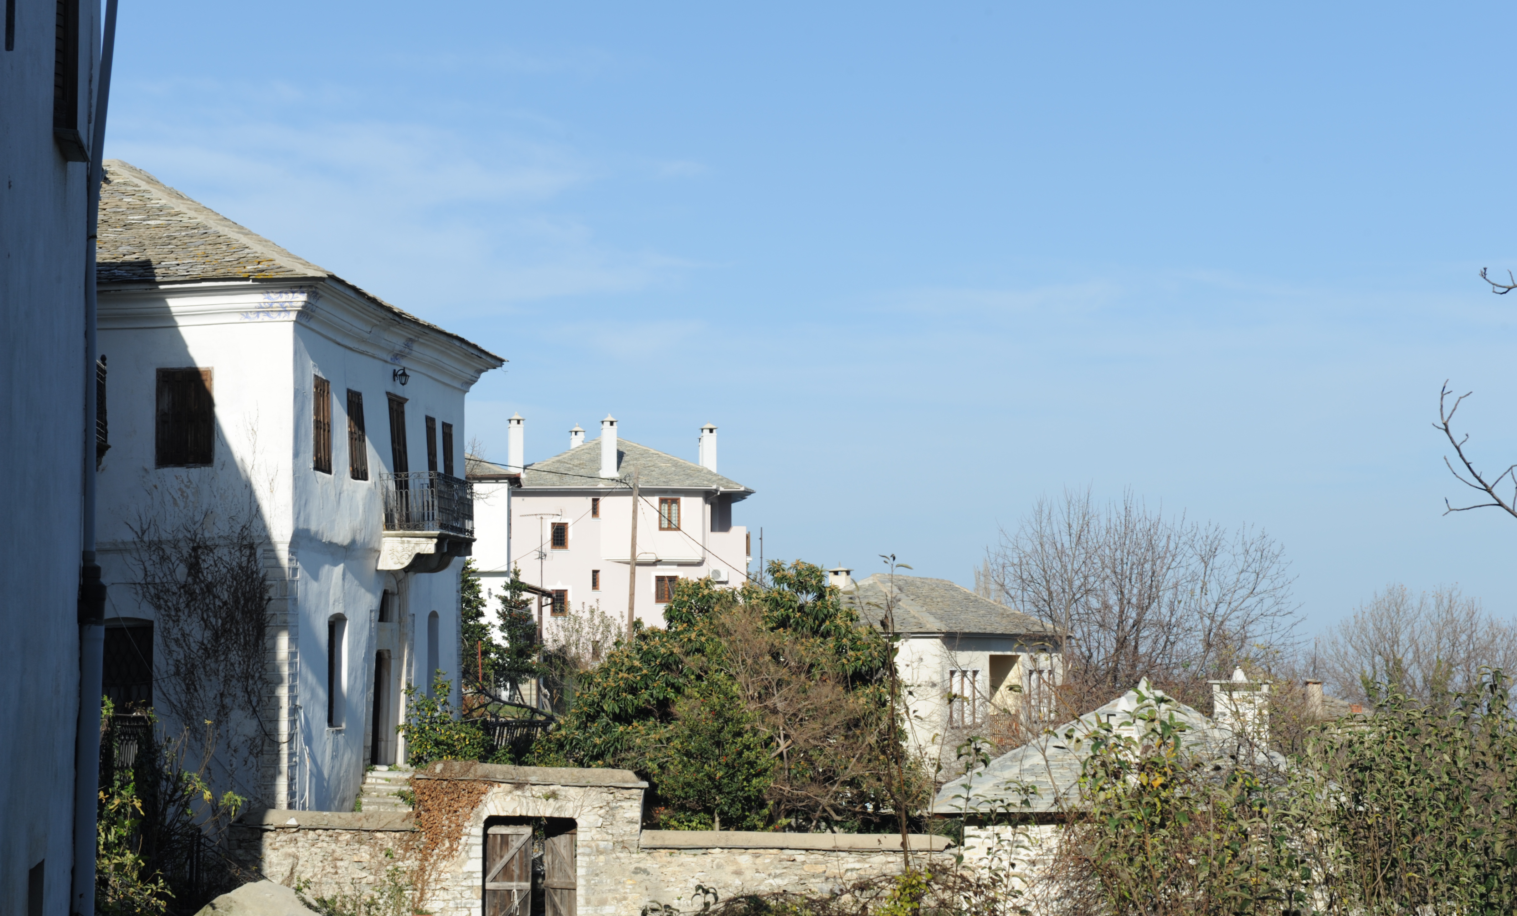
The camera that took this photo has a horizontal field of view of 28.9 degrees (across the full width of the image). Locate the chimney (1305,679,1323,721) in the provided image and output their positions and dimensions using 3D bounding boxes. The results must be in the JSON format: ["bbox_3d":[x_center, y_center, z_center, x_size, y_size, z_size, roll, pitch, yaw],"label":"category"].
[{"bbox_3d":[13.578,5.913,71.775,0.440,1.064,0.440,0,-3,0],"label":"chimney"}]

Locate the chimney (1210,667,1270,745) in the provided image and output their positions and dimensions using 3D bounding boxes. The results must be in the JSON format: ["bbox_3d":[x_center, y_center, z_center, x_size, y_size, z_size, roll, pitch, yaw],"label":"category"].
[{"bbox_3d":[7.274,3.734,44.356,0.930,1.208,0.750,0,-3,0],"label":"chimney"}]

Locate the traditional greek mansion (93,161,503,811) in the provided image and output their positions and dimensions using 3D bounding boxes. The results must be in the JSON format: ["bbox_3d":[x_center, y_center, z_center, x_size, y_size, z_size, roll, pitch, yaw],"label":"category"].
[{"bbox_3d":[-10.810,1.289,54.808,9.600,12.400,16.800,0,-3,5],"label":"traditional greek mansion"}]

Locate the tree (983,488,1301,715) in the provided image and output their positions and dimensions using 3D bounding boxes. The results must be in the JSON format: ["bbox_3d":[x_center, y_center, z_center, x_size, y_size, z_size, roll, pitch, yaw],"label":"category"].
[{"bbox_3d":[9.496,4.161,72.882,7.867,6.836,6.800,0,-3,0],"label":"tree"}]

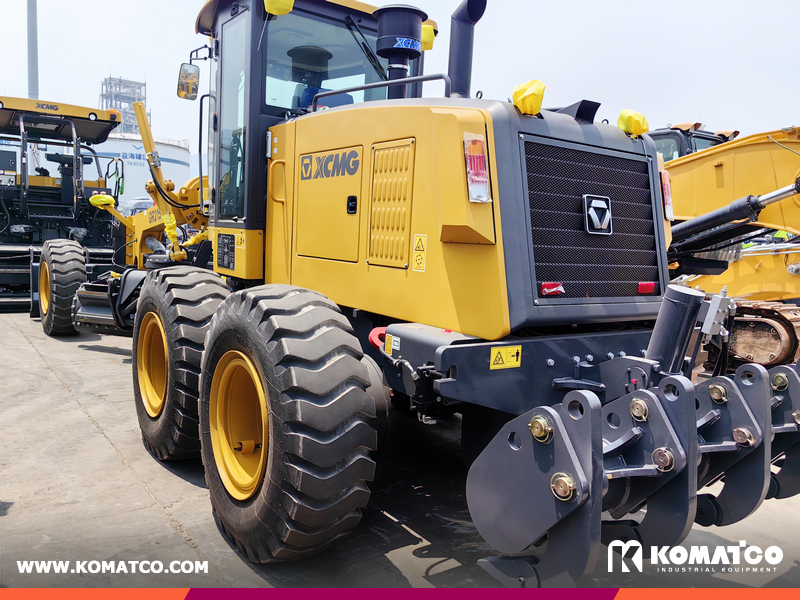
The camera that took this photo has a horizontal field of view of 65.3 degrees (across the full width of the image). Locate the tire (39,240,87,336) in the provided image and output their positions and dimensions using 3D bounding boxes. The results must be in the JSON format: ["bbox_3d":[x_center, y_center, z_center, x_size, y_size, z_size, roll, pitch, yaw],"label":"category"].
[{"bbox_3d":[-4.775,-0.173,8.826,0.440,1.350,1.350,-2,8,-38],"label":"tire"}]

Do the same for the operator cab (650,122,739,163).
[{"bbox_3d":[3.559,-1.440,9.016,1.030,1.720,1.800,-1,7,-30],"label":"operator cab"}]

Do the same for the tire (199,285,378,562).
[{"bbox_3d":[-0.630,0.606,3.197,0.440,1.350,1.350,-2,7,-36],"label":"tire"}]

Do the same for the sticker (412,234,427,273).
[{"bbox_3d":[0.093,-0.218,2.920,0.004,0.172,0.090,-2,7,-36],"label":"sticker"}]

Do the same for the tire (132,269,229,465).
[{"bbox_3d":[-1.536,0.438,4.422,0.440,1.350,1.350,-2,7,-36],"label":"tire"}]

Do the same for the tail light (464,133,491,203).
[{"bbox_3d":[0.309,-0.533,2.518,0.086,0.270,0.045,-3,-5,-19],"label":"tail light"}]

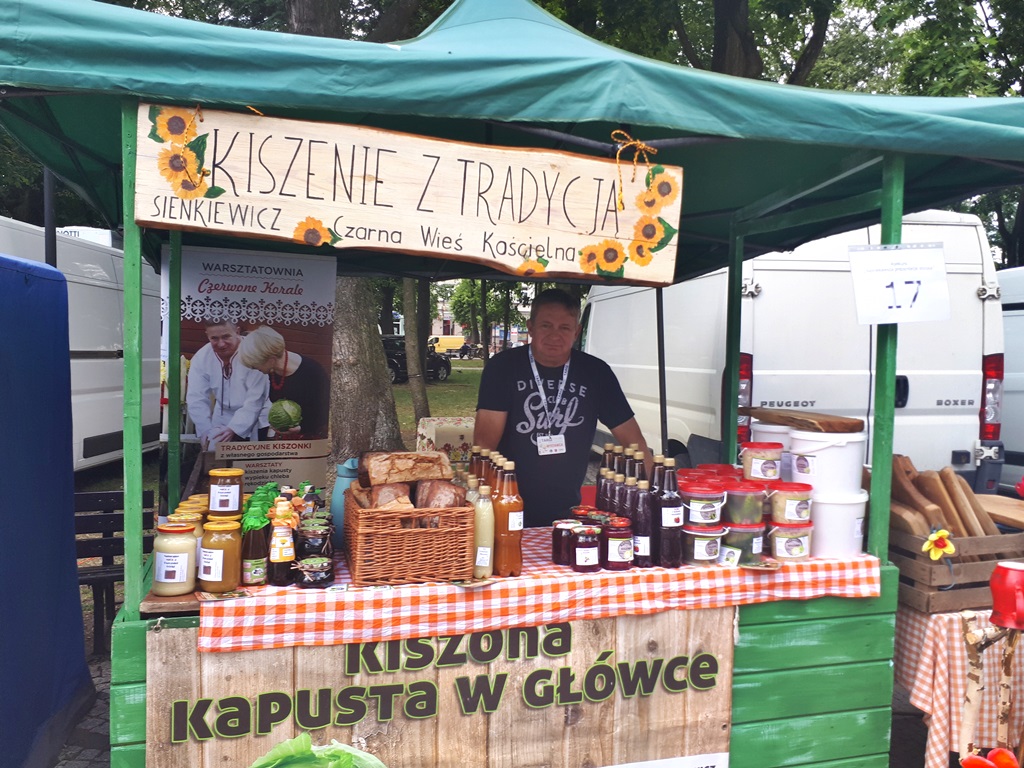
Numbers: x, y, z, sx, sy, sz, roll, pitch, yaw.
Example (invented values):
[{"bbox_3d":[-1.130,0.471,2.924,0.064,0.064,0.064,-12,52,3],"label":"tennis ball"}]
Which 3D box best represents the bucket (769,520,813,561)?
[{"bbox_3d":[0.782,0.431,2.235,0.126,0.092,0.126,1,2,14],"label":"bucket"}]

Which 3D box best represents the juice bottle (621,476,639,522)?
[{"bbox_3d":[0.337,0.384,2.273,0.053,0.231,0.053,0,3,-15],"label":"juice bottle"}]

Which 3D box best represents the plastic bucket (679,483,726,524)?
[{"bbox_3d":[0.568,0.357,2.362,0.129,0.117,0.129,1,3,14],"label":"plastic bucket"}]

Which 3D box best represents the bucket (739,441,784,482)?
[{"bbox_3d":[0.750,0.231,2.390,0.126,0.097,0.126,0,2,3],"label":"bucket"}]

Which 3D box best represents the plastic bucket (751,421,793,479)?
[{"bbox_3d":[0.929,0.224,2.715,0.228,0.195,0.228,1,3,19],"label":"plastic bucket"}]

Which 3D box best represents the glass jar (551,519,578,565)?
[{"bbox_3d":[0.155,0.441,2.231,0.082,0.113,0.082,1,3,0],"label":"glass jar"}]

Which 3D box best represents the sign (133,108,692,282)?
[{"bbox_3d":[-0.195,-0.423,1.860,1.253,0.292,0.030,3,1,-14],"label":"sign"}]

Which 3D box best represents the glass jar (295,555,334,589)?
[{"bbox_3d":[-0.488,0.468,1.988,0.087,0.060,0.087,1,3,0],"label":"glass jar"}]

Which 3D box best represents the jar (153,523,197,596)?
[{"bbox_3d":[-0.848,0.440,2.000,0.102,0.165,0.102,-1,3,-23],"label":"jar"}]

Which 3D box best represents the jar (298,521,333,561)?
[{"bbox_3d":[-0.538,0.429,2.182,0.092,0.066,0.092,0,3,-14],"label":"jar"}]

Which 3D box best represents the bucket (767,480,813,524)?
[{"bbox_3d":[0.846,0.357,2.409,0.128,0.117,0.128,2,3,20],"label":"bucket"}]

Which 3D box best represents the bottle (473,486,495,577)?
[{"bbox_3d":[-0.076,0.405,2.189,0.054,0.246,0.054,0,3,-2],"label":"bottle"}]

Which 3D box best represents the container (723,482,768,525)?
[{"bbox_3d":[0.660,0.342,2.277,0.123,0.112,0.123,1,3,0],"label":"container"}]

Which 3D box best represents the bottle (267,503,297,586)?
[{"bbox_3d":[-0.570,0.392,1.979,0.070,0.199,0.070,0,2,-16],"label":"bottle"}]

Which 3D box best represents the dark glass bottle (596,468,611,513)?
[{"bbox_3d":[0.291,0.384,2.505,0.057,0.236,0.057,0,2,-15],"label":"dark glass bottle"}]

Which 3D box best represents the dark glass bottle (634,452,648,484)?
[{"bbox_3d":[0.362,0.335,2.260,0.073,0.284,0.073,1,2,9],"label":"dark glass bottle"}]

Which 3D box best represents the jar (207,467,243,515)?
[{"bbox_3d":[-0.737,0.278,2.057,0.087,0.110,0.087,0,3,-15],"label":"jar"}]

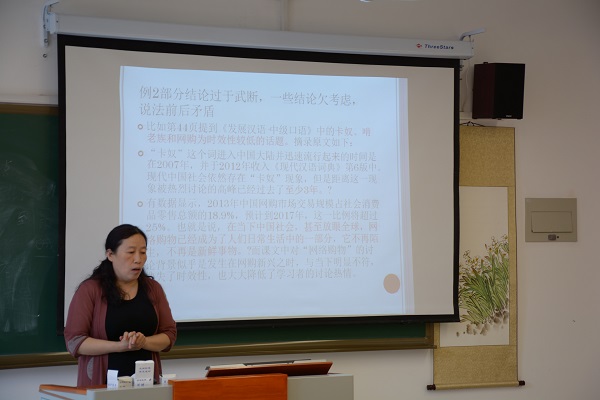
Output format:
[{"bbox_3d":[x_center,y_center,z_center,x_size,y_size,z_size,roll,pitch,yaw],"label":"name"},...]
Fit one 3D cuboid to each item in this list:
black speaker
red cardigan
[{"bbox_3d":[1.072,-0.581,8.080,0.182,0.291,0.237,0,3,-19],"label":"black speaker"},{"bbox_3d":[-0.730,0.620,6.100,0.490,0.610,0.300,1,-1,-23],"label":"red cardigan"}]

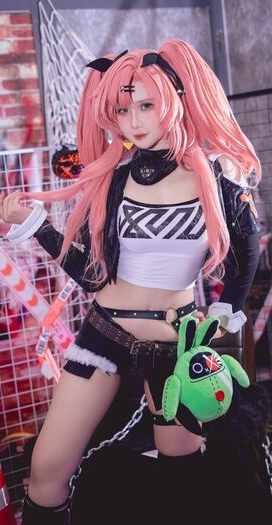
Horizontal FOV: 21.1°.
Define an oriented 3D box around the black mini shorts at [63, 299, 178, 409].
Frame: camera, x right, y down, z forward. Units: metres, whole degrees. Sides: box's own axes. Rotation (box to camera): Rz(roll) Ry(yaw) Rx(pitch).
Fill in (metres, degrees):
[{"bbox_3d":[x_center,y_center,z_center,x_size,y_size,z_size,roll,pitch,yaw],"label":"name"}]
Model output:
[{"bbox_3d":[-0.005,0.245,1.990,0.360,0.285,0.260,-5,3,-1],"label":"black mini shorts"}]

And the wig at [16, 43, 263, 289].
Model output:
[{"bbox_3d":[0.015,-0.265,1.950,0.600,0.640,0.380,-7,5,17],"label":"wig"}]

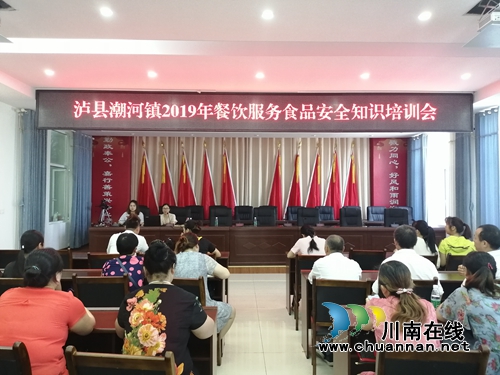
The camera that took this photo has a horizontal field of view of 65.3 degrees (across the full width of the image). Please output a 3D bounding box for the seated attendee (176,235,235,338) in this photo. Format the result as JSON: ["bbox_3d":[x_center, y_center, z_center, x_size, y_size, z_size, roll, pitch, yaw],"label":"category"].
[{"bbox_3d":[-0.478,1.038,3.620,0.600,1.240,0.800,0,-2,11],"label":"seated attendee"}]

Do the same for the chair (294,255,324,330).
[{"bbox_3d":[0.797,1.227,4.701,0.480,0.900,0.550,0,-2,5],"label":"chair"}]

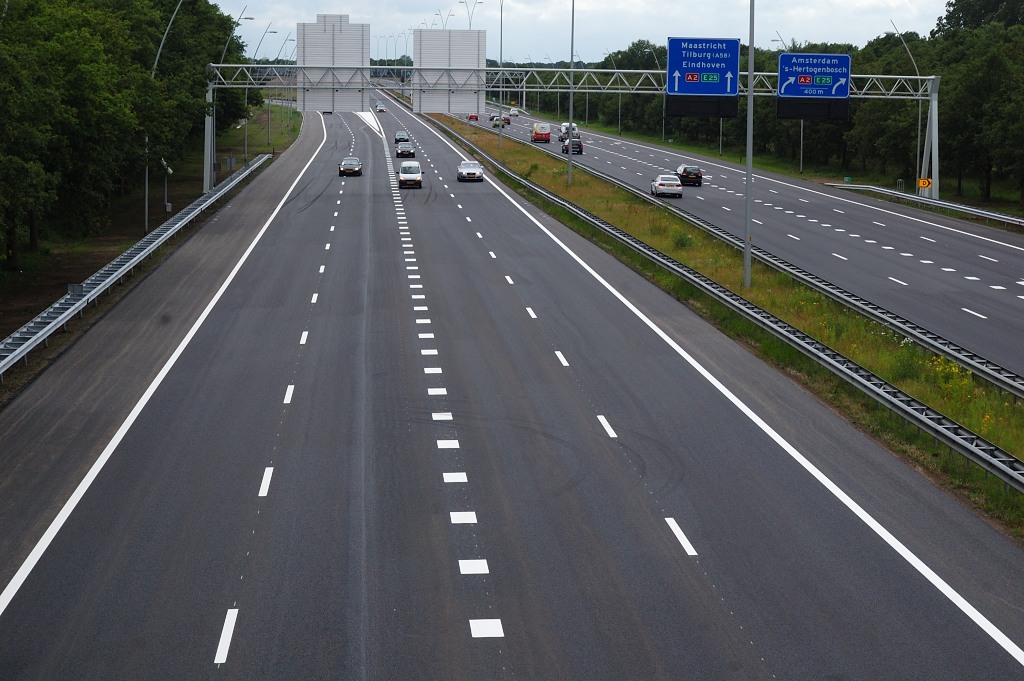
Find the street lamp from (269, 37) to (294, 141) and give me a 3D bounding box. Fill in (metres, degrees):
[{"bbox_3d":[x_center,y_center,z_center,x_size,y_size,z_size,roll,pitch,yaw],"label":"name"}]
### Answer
[{"bbox_3d":[-27.455,-29.870,253.575,3.120,13.290,0.380,0,7,-4],"label":"street lamp"}]

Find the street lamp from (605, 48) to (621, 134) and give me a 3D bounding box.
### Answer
[{"bbox_3d":[15.250,-37.784,323.684,2.980,13.040,0.380,0,7,-4],"label":"street lamp"}]

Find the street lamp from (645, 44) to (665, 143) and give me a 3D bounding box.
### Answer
[{"bbox_3d":[19.201,-33.240,287.144,2.980,13.110,0.380,0,7,-4],"label":"street lamp"}]

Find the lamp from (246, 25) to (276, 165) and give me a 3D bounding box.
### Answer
[{"bbox_3d":[-24.072,-23.752,204.476,3.120,13.320,0.380,0,7,-4],"label":"lamp"}]

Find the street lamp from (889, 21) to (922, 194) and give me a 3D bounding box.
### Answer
[{"bbox_3d":[29.741,-17.664,162.324,2.980,13.390,0.380,0,7,-3],"label":"street lamp"}]

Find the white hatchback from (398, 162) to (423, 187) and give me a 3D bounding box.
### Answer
[{"bbox_3d":[-7.380,-12.017,155.155,1.680,1.820,4.050,0,7,-4],"label":"white hatchback"}]

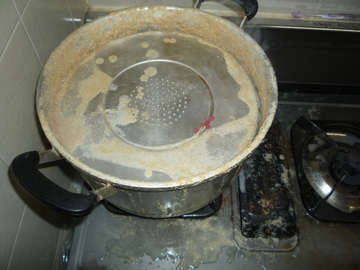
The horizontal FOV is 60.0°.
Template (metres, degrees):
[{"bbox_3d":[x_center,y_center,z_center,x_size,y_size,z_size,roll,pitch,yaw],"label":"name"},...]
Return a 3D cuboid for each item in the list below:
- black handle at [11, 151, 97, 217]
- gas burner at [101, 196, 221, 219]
[{"bbox_3d":[-0.168,0.070,0.411,0.126,0.025,0.048,30,62,17],"label":"black handle"},{"bbox_3d":[-0.034,0.048,0.650,0.230,0.040,0.242,1,58,-1],"label":"gas burner"}]

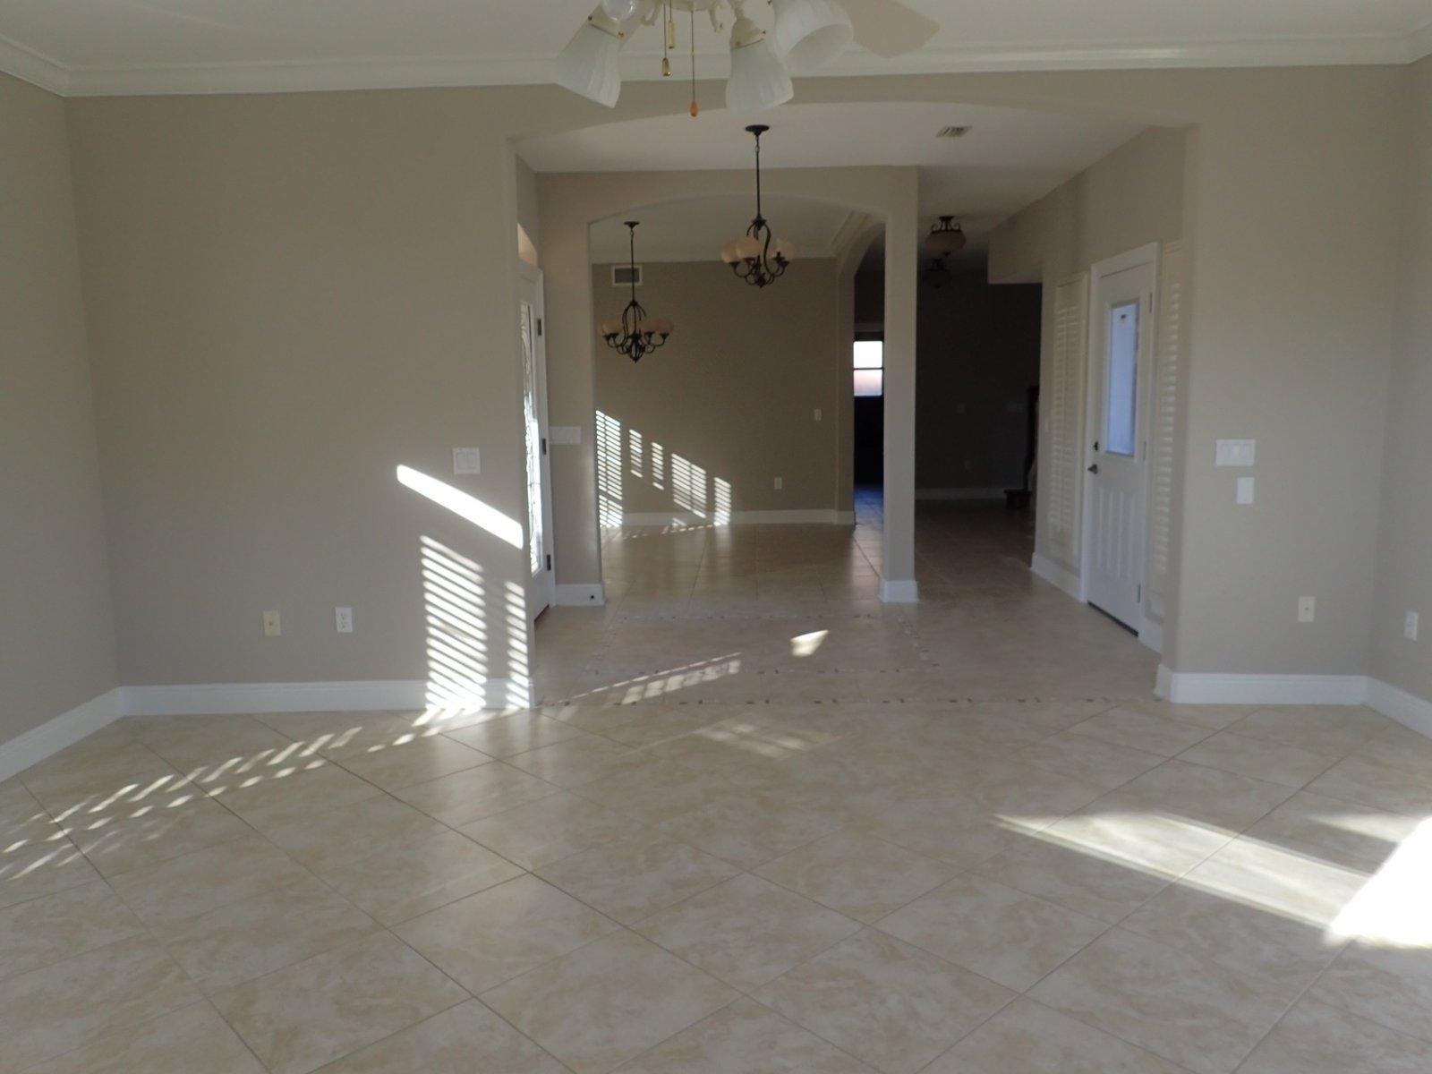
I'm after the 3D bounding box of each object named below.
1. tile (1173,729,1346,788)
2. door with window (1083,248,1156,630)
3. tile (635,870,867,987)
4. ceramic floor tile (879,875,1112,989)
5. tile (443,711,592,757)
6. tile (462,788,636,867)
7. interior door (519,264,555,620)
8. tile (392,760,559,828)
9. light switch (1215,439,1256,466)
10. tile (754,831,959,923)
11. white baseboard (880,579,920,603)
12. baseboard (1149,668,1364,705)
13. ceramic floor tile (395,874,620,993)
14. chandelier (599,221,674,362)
[{"bbox_3d":[2.039,0.826,3.899,0.450,0.010,0.450,-9,11,-43],"label":"tile"},{"bbox_3d":[2.362,-0.553,6.087,0.060,2.100,1.014,-1,8,2],"label":"door with window"},{"bbox_3d":[0.082,1.030,2.728,0.452,0.010,0.452,-8,10,-43],"label":"tile"},{"bbox_3d":[0.720,1.022,2.704,0.452,0.010,0.452,-8,10,-43],"label":"ceramic floor tile"},{"bbox_3d":[-0.838,0.840,4.380,0.452,0.010,0.452,-8,10,-43],"label":"tile"},{"bbox_3d":[-0.545,0.958,3.392,0.452,0.010,0.452,-8,10,-43],"label":"tile"},{"bbox_3d":[-1.177,-0.522,6.359,0.060,2.080,0.940,-1,8,2],"label":"interior door"},{"bbox_3d":[-0.854,0.923,3.716,0.452,0.010,0.452,-8,10,-43],"label":"tile"},{"bbox_3d":[2.199,-0.356,4.375,0.165,0.115,0.010,-1,8,2],"label":"light switch"},{"bbox_3d":[0.411,0.986,3.033,0.452,0.010,0.452,-8,10,-43],"label":"tile"},{"bbox_3d":[1.208,0.349,6.879,0.245,0.135,0.225,-1,8,2],"label":"white baseboard"},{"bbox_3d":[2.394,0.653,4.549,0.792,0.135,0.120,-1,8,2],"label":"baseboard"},{"bbox_3d":[-0.558,1.039,2.748,0.450,0.010,0.450,-9,11,-43],"label":"ceramic floor tile"},{"bbox_3d":[-0.662,-1.994,8.470,0.599,1.122,0.599,-1,8,2],"label":"chandelier"}]

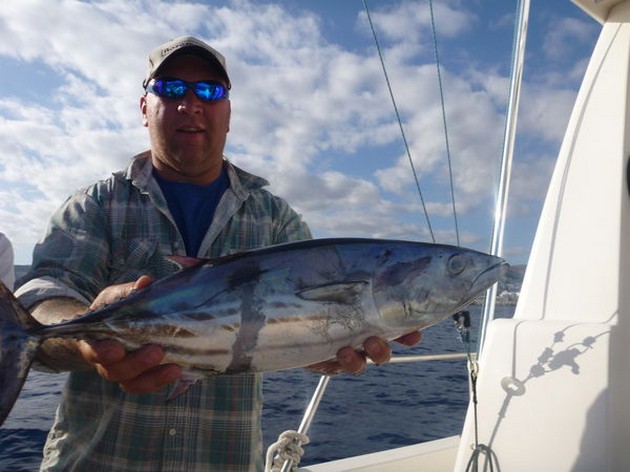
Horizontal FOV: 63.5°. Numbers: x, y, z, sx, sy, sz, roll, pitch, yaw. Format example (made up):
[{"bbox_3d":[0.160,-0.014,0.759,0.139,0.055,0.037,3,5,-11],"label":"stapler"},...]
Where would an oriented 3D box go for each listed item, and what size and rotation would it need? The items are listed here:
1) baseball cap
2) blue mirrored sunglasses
[{"bbox_3d":[-0.249,-0.335,1.010,0.177,0.135,0.262,0,3,-17],"label":"baseball cap"},{"bbox_3d":[-0.248,-0.274,1.007,0.150,0.048,0.148,0,3,-17],"label":"blue mirrored sunglasses"}]

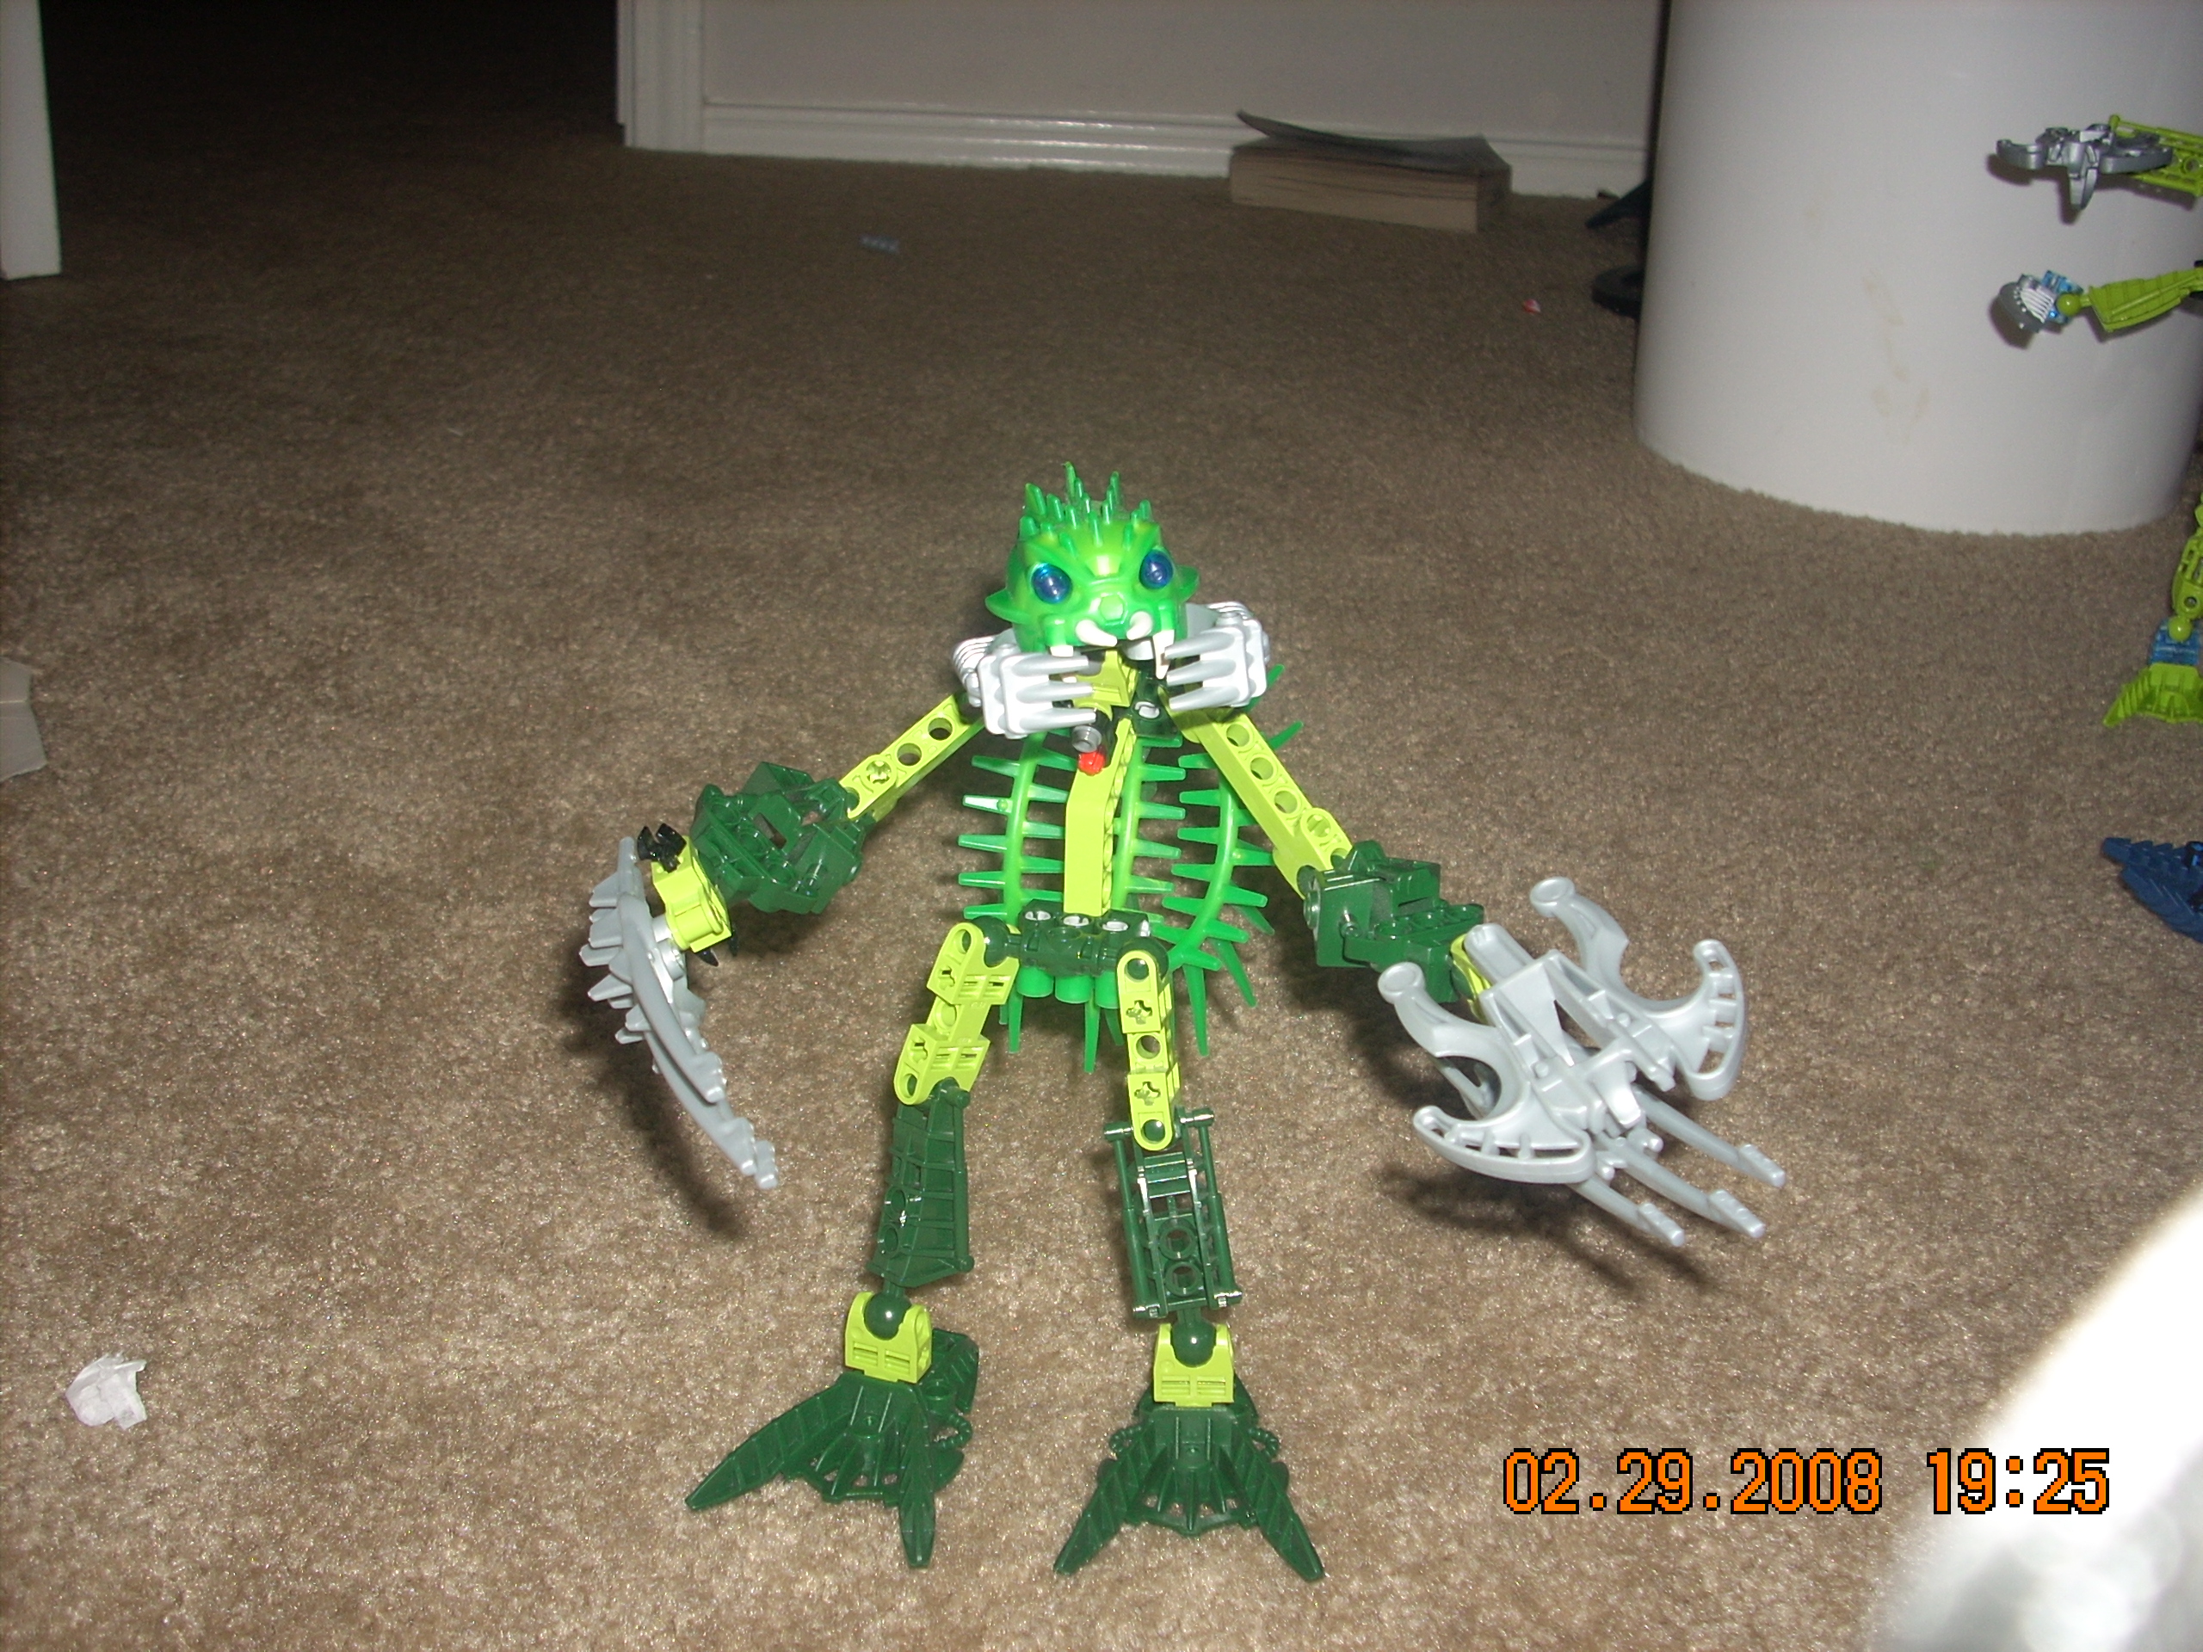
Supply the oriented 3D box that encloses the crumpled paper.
[{"bbox_3d":[-0.196,0.111,0.464,0.016,0.009,0.013,-7,24,-24],"label":"crumpled paper"}]

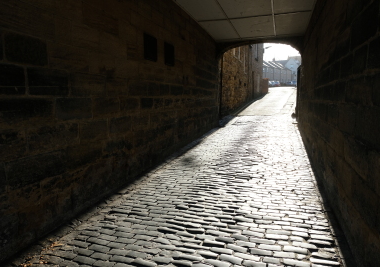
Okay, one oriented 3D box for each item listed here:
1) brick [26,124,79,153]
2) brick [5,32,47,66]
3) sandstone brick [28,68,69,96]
[{"bbox_3d":[-1.612,0.040,3.051,0.200,0.274,0.714,2,8,19],"label":"brick"},{"bbox_3d":[-1.702,-0.824,2.675,0.200,0.279,0.474,2,8,19],"label":"brick"},{"bbox_3d":[-1.659,-0.571,2.977,0.250,0.282,0.552,2,8,18],"label":"sandstone brick"}]

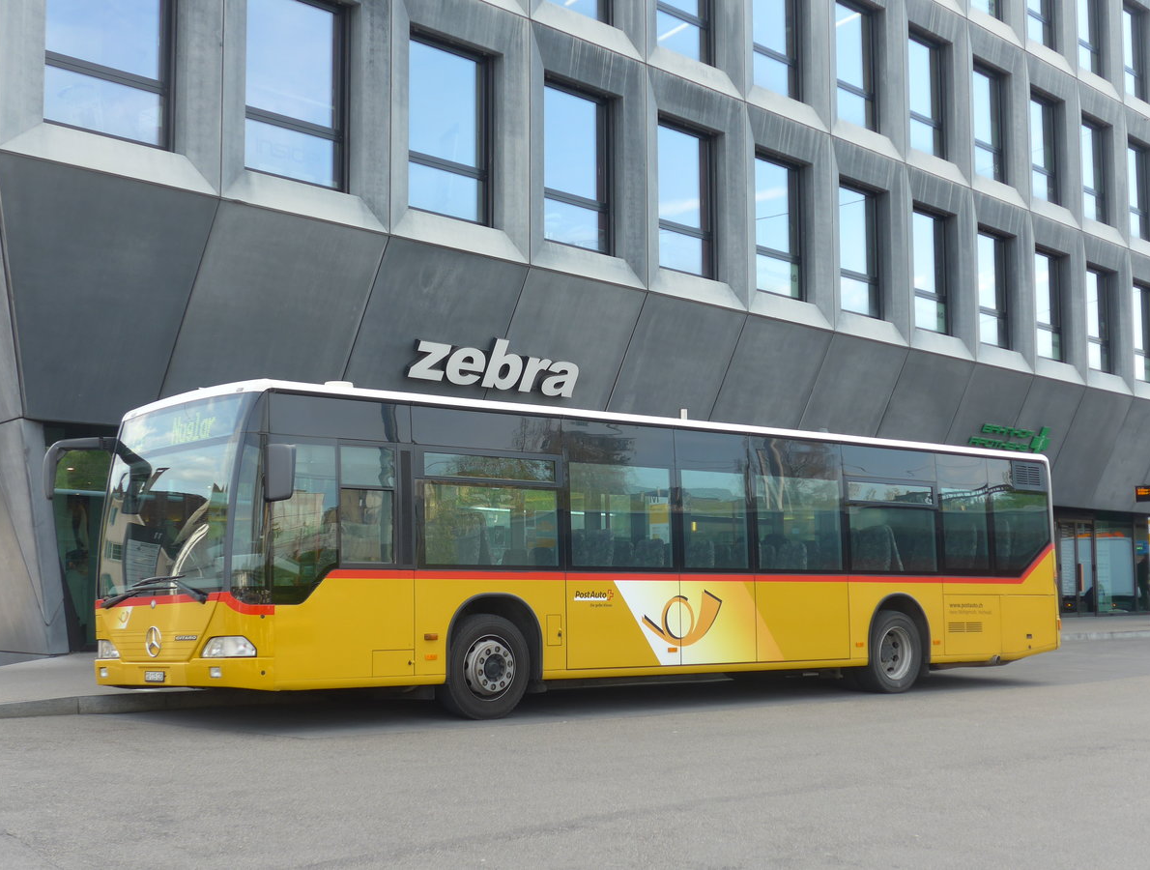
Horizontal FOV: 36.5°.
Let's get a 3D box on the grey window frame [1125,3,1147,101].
[{"bbox_3d":[14.639,-10.080,45.857,0.100,2.496,1.872,-5,-7,39],"label":"grey window frame"}]

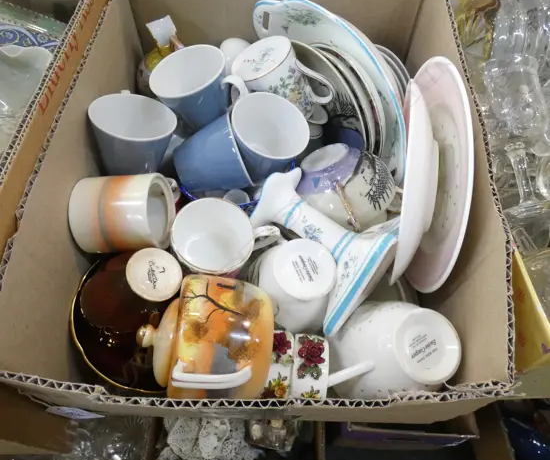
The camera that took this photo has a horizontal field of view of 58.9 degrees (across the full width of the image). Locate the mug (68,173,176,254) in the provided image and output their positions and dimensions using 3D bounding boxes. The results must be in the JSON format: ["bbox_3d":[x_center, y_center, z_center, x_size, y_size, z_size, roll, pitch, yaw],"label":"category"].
[{"bbox_3d":[-0.152,-0.018,0.498,0.080,0.087,0.076,-1,90,10],"label":"mug"}]

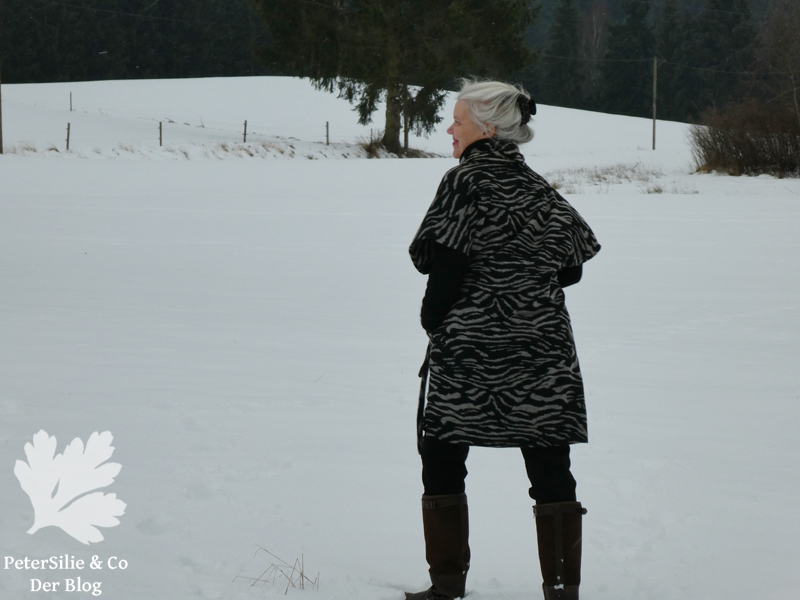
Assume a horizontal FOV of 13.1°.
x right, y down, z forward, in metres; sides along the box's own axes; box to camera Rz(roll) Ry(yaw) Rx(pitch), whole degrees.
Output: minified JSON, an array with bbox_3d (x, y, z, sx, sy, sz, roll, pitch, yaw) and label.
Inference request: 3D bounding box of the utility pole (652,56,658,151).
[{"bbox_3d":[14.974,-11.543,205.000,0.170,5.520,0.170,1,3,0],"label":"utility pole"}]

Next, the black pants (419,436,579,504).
[{"bbox_3d":[0.314,0.443,11.000,0.480,0.880,0.320,-1,3,-13],"label":"black pants"}]

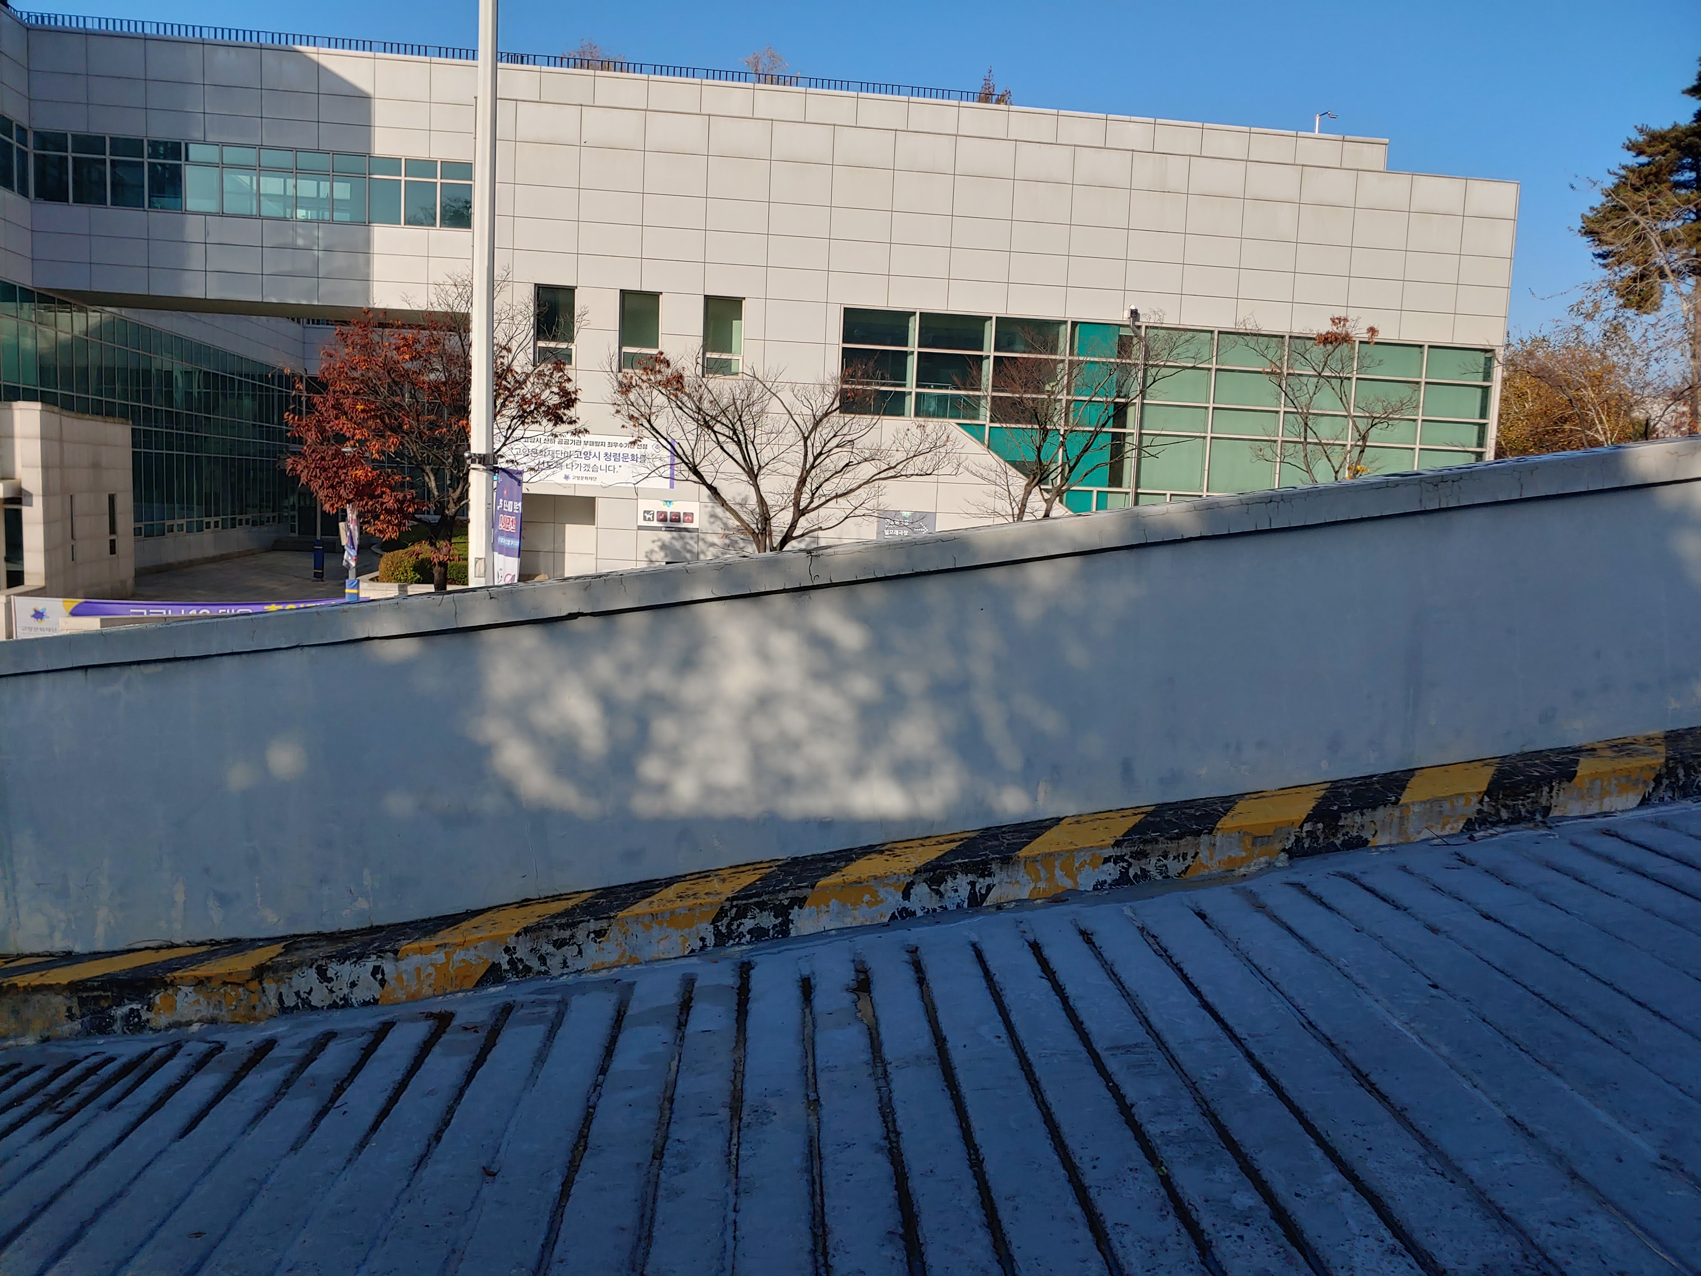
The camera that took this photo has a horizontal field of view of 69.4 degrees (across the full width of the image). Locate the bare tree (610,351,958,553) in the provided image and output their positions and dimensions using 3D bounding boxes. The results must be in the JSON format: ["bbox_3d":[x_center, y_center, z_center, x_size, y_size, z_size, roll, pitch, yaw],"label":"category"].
[{"bbox_3d":[-1.211,-2.610,21.109,5.960,4.550,5.060,2,5,-4],"label":"bare tree"}]

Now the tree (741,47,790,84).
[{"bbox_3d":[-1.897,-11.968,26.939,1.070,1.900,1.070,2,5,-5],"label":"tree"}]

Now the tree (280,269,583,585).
[{"bbox_3d":[-6.929,-3.225,20.313,4.640,5.450,4.270,1,5,-19],"label":"tree"}]

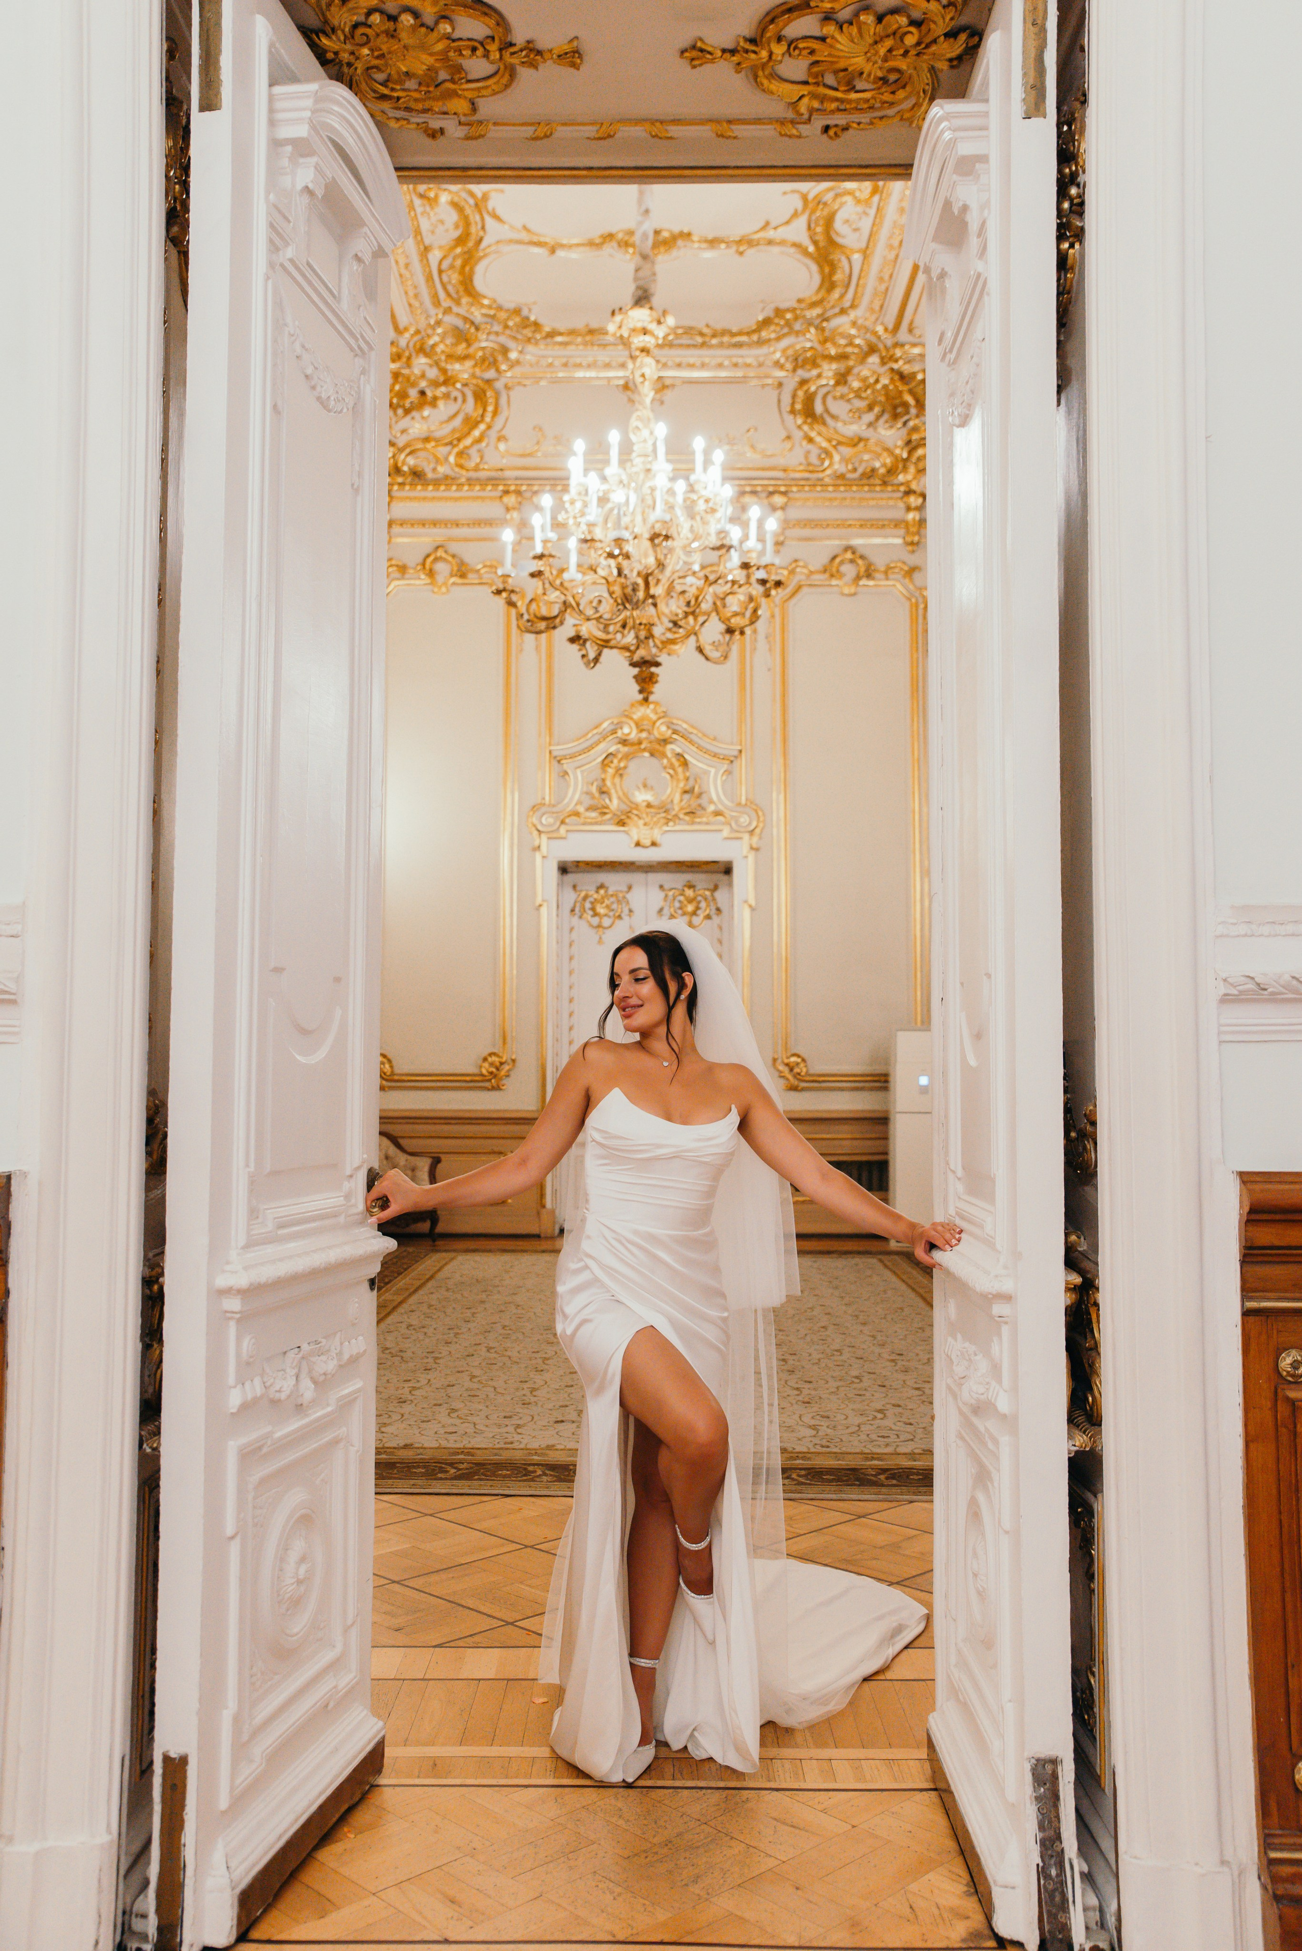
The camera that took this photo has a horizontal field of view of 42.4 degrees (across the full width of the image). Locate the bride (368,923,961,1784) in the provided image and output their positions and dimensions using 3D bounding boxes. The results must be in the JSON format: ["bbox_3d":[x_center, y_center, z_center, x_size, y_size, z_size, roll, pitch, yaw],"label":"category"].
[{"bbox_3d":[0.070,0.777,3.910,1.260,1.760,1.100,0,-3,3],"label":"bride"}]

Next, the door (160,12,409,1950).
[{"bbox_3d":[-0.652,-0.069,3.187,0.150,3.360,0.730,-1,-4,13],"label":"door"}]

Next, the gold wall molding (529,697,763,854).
[{"bbox_3d":[-0.044,-1.734,14.582,2.035,1.347,0.250,0,-3,1],"label":"gold wall molding"}]

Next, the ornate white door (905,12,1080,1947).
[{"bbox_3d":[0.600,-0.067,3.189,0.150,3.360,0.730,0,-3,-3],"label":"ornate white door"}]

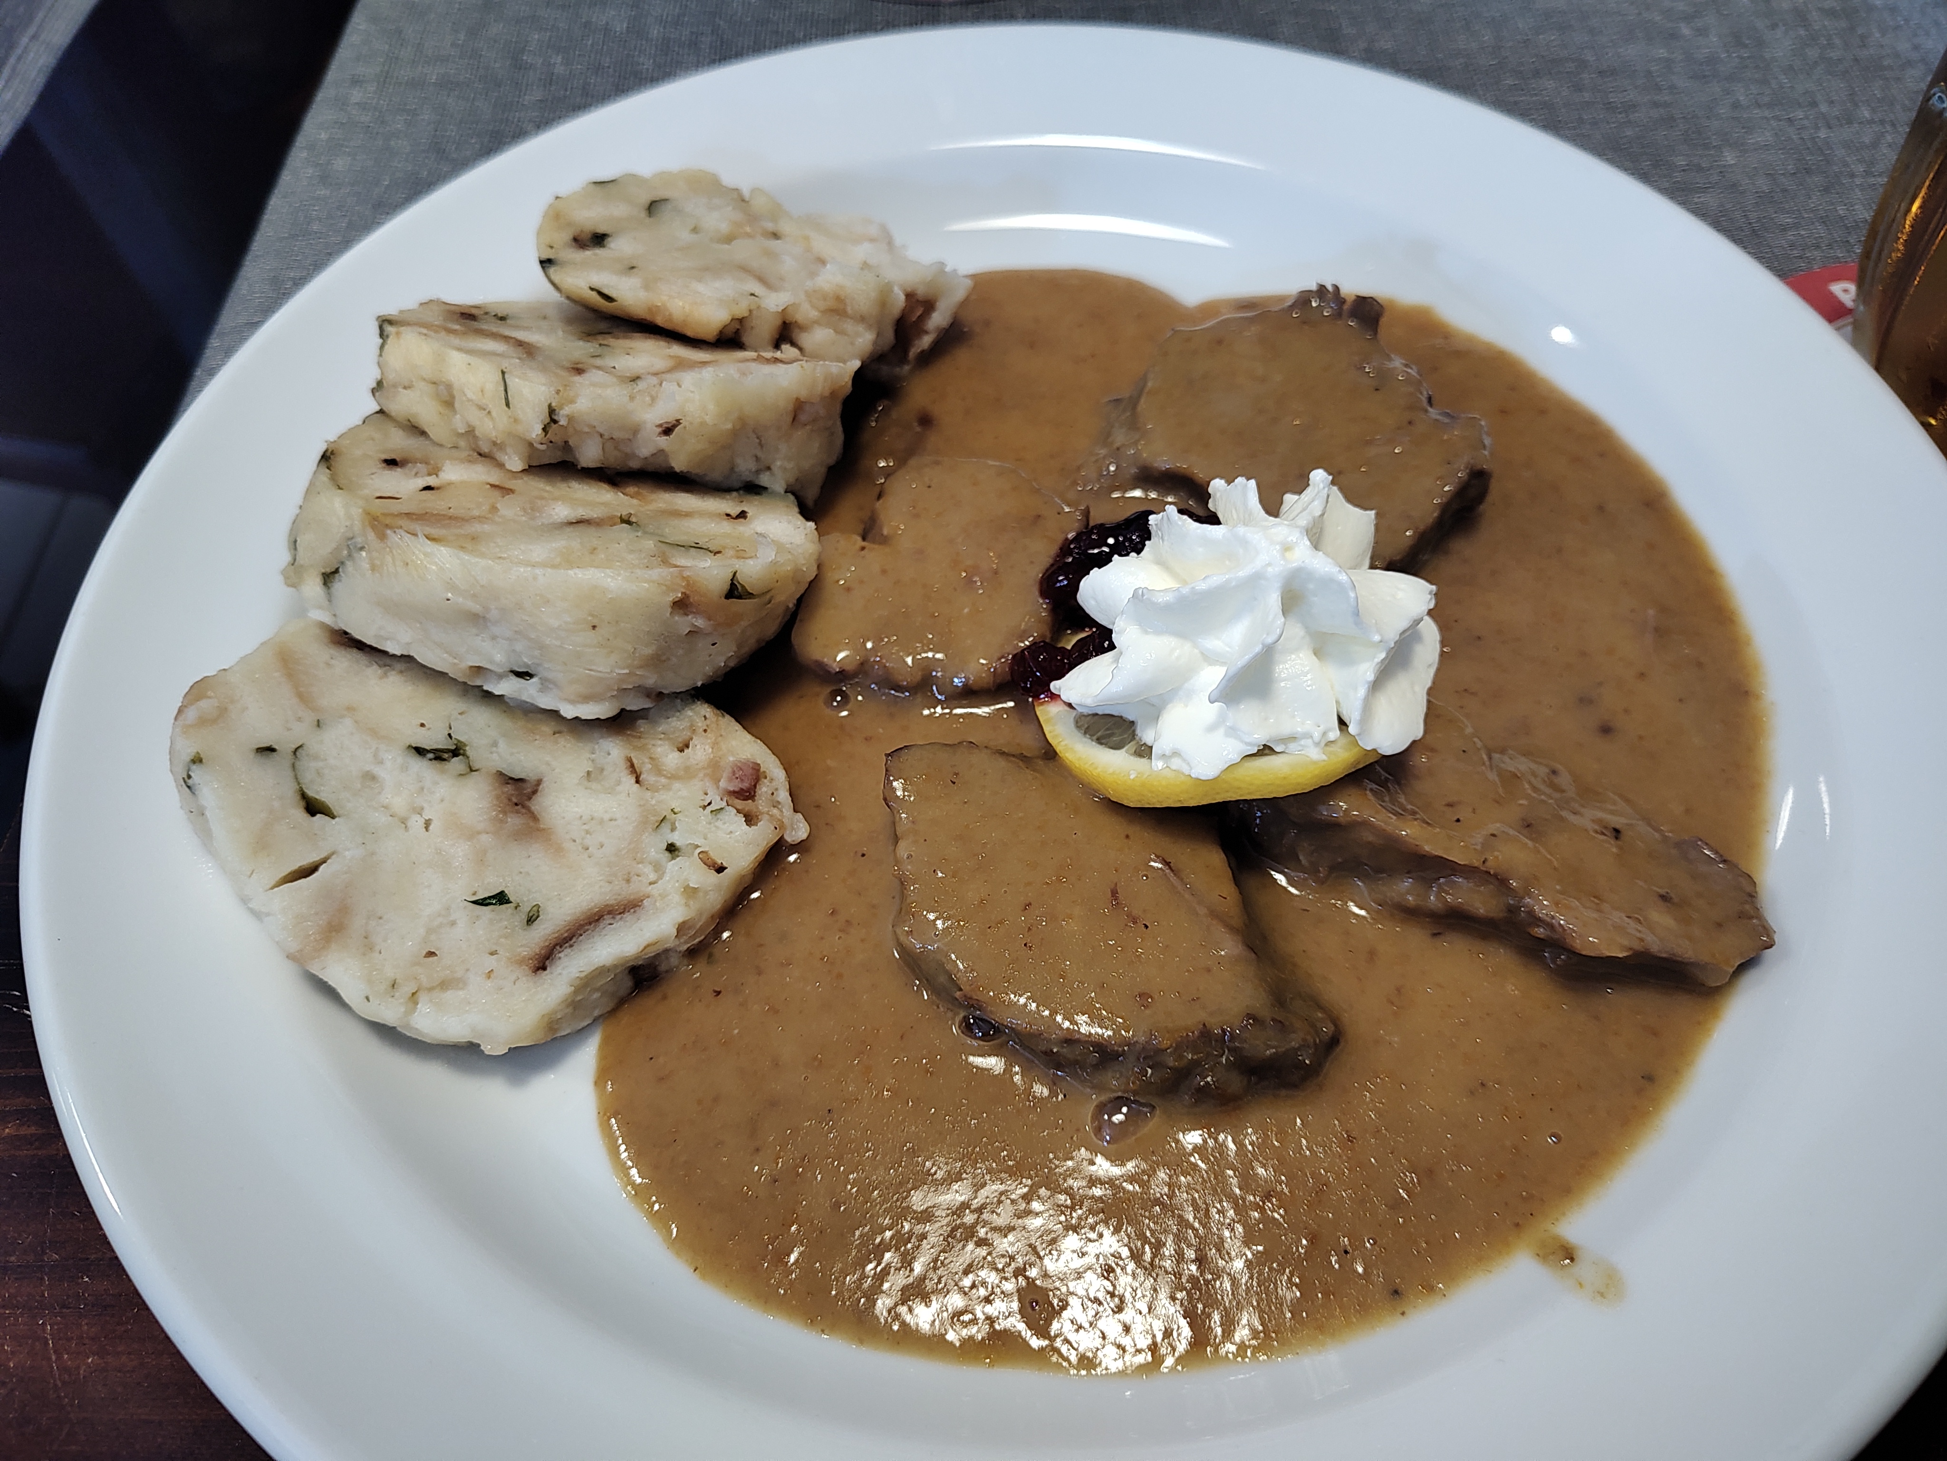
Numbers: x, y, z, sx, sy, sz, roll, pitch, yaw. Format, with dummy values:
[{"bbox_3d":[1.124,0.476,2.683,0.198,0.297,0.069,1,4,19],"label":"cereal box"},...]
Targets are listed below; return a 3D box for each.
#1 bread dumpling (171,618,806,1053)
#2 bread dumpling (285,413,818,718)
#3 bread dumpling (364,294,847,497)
[{"bbox_3d":[-0.067,0.010,0.183,0.081,0.022,0.070,11,67,-12],"label":"bread dumpling"},{"bbox_3d":[-0.063,-0.030,0.204,0.079,0.022,0.071,15,27,4],"label":"bread dumpling"},{"bbox_3d":[-0.060,-0.058,0.222,0.081,0.020,0.067,12,21,3],"label":"bread dumpling"}]

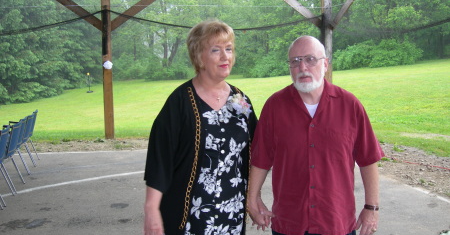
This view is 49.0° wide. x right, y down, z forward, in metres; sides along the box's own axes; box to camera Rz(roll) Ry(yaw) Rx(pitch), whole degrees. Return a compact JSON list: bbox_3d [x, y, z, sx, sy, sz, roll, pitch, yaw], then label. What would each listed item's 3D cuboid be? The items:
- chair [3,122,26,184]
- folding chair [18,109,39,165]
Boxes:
[{"bbox_3d":[-2.915,0.514,6.300,0.570,0.860,0.590,-2,6,-13],"label":"chair"},{"bbox_3d":[-3.219,0.406,7.486,0.570,0.860,0.590,-3,6,-15],"label":"folding chair"}]

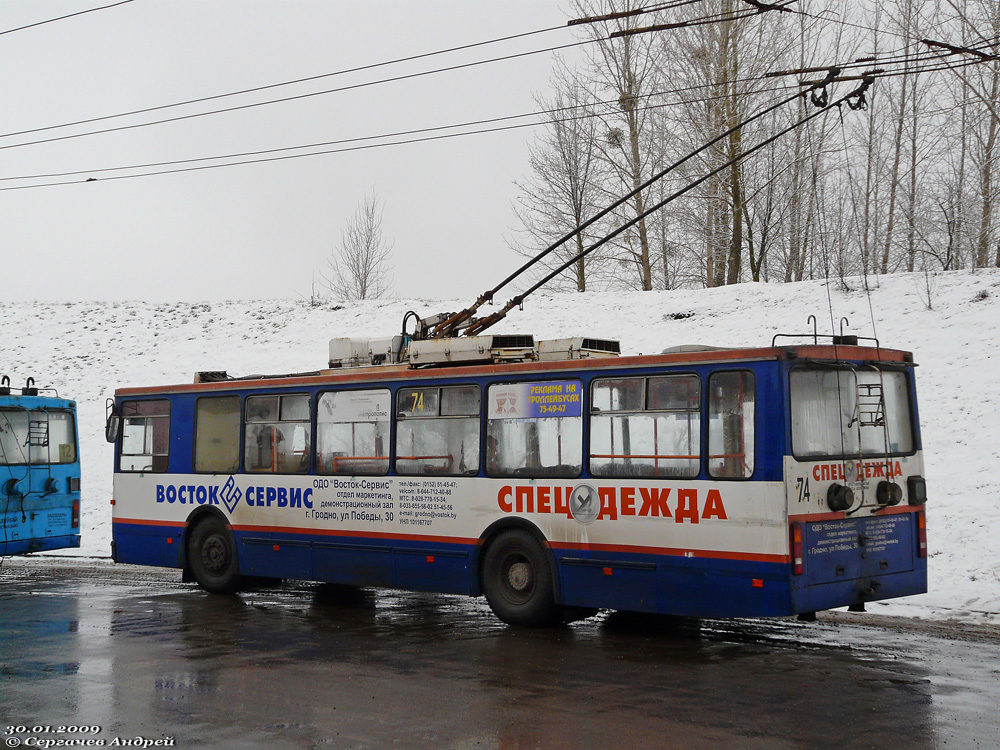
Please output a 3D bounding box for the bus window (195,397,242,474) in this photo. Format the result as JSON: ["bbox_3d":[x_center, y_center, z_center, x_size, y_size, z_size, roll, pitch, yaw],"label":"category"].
[{"bbox_3d":[-3.660,0.776,19.139,1.035,0.980,0.060,-3,-6,45],"label":"bus window"}]

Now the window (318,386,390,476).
[{"bbox_3d":[-1.710,0.667,17.218,1.347,0.986,0.060,-3,-6,45],"label":"window"}]

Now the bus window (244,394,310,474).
[{"bbox_3d":[-2.751,0.725,18.243,1.349,0.983,0.060,-3,-6,45],"label":"bus window"}]

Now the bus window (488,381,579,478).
[{"bbox_3d":[0.352,0.551,15.186,1.358,0.994,0.060,-3,-6,45],"label":"bus window"}]

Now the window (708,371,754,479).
[{"bbox_3d":[2.120,0.452,13.444,0.510,1.000,0.060,-3,-6,45],"label":"window"}]

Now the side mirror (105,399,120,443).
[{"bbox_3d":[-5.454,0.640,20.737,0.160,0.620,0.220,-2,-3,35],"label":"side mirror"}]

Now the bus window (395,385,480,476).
[{"bbox_3d":[-0.689,0.610,16.211,1.387,0.990,0.060,-3,-6,45],"label":"bus window"}]

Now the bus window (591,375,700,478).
[{"bbox_3d":[1.392,0.493,14.161,1.353,0.997,0.060,-3,-6,45],"label":"bus window"}]

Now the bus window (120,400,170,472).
[{"bbox_3d":[-4.888,0.845,20.348,1.272,0.975,0.060,-3,-6,45],"label":"bus window"}]

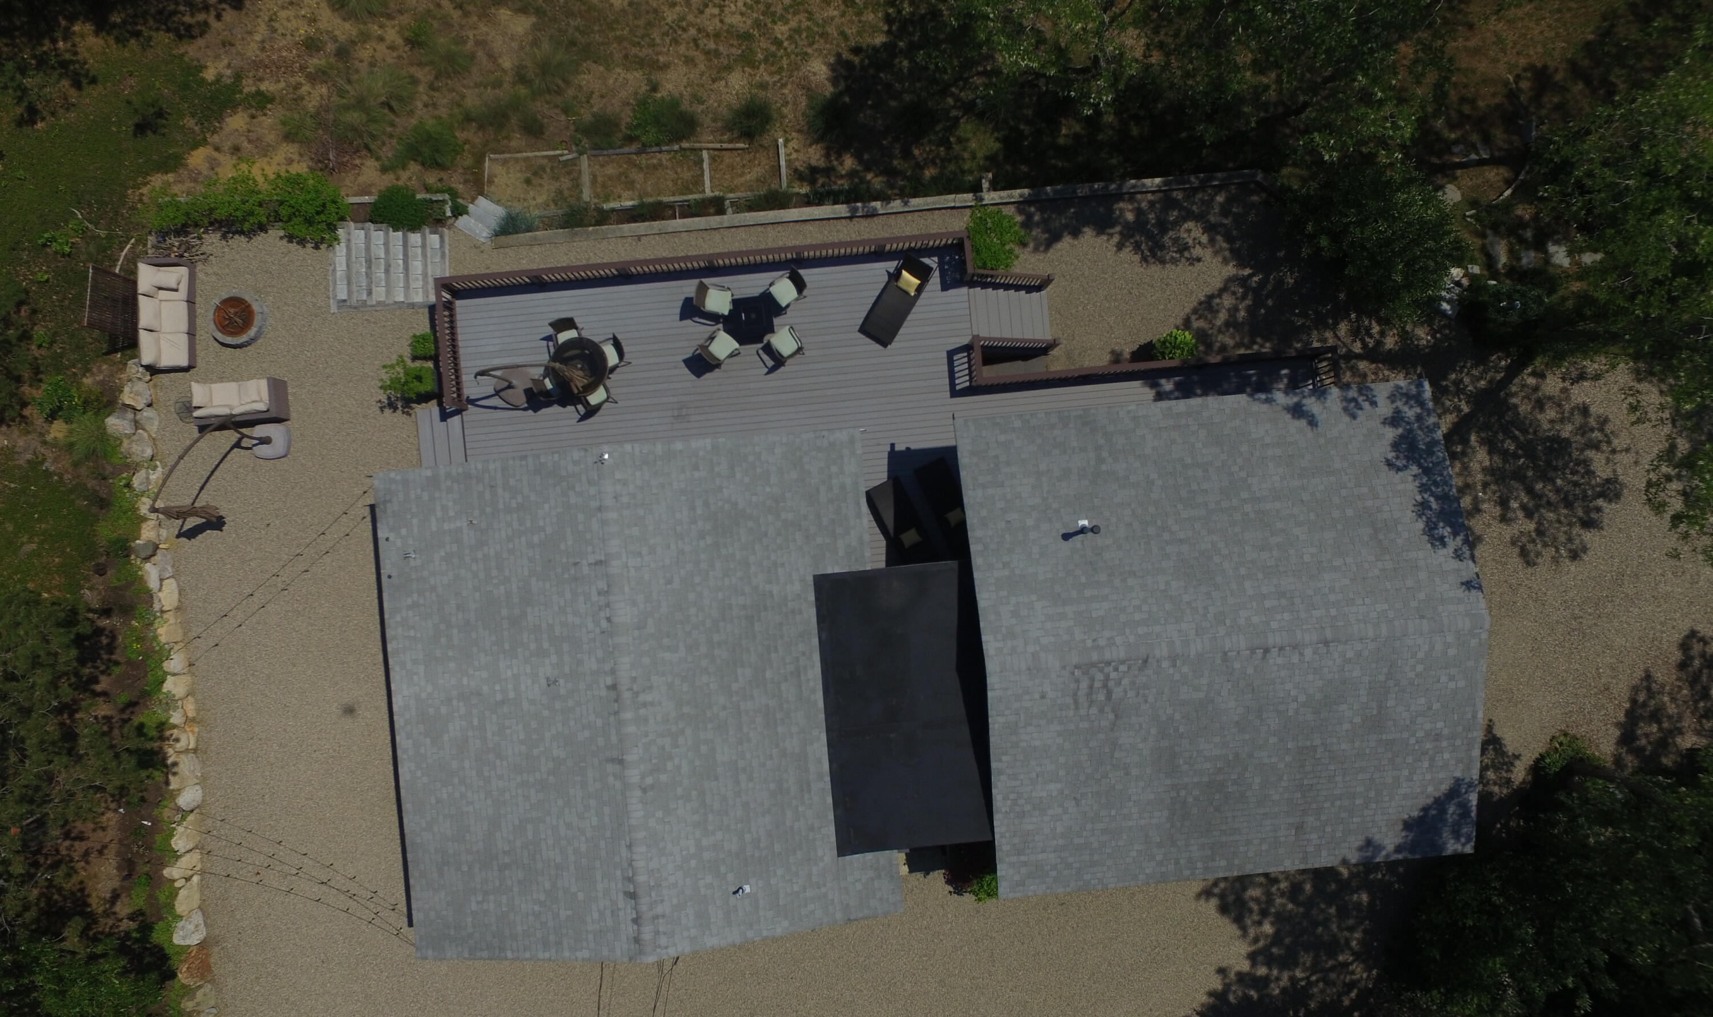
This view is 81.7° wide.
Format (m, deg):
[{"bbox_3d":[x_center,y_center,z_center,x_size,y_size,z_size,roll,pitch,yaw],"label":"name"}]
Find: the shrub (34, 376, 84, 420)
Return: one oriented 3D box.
[{"bbox_3d":[-16.991,-2.354,21.100,1.050,0.650,0.950,0,90,0],"label":"shrub"}]

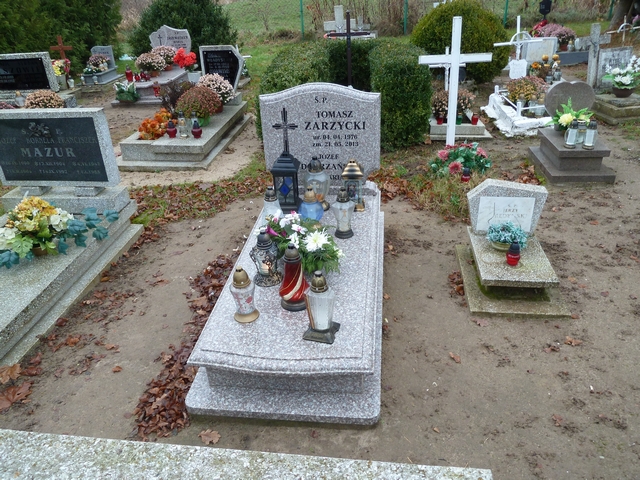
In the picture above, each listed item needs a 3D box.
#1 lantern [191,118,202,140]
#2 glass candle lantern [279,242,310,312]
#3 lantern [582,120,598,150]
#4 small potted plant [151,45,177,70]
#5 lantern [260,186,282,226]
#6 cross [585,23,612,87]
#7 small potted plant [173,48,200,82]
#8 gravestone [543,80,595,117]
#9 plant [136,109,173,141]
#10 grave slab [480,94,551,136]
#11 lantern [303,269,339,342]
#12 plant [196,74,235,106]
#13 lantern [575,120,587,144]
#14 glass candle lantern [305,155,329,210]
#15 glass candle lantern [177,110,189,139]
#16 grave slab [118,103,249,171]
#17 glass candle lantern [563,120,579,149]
[{"bbox_3d":[-1.269,-1.145,5.137,0.108,0.172,0.108,0,26,6],"label":"lantern"},{"bbox_3d":[-0.129,0.166,2.346,0.140,0.342,0.140,1,28,7],"label":"glass candle lantern"},{"bbox_3d":[2.180,-0.843,4.009,0.093,0.225,0.093,1,29,7],"label":"lantern"},{"bbox_3d":[-2.515,-2.933,8.101,0.440,0.330,0.420,1,29,7],"label":"small potted plant"},{"bbox_3d":[-0.295,-0.191,3.131,0.137,0.299,0.137,1,30,7],"label":"lantern"},{"bbox_3d":[3.420,-2.276,6.208,0.411,0.770,0.122,-8,28,1],"label":"cross"},{"bbox_3d":[-2.336,-3.041,8.800,0.460,0.560,0.420,0,26,6],"label":"small potted plant"},{"bbox_3d":[2.261,-1.218,4.558,0.446,0.452,0.093,1,30,7],"label":"gravestone"},{"bbox_3d":[-1.735,-1.216,5.280,0.320,0.240,0.320,0,26,6],"label":"plant"},{"bbox_3d":[2.537,-1.625,6.094,0.800,0.210,1.450,-7,26,10],"label":"grave slab"},{"bbox_3d":[0.004,0.271,2.169,0.132,0.327,0.132,7,29,17],"label":"lantern"},{"bbox_3d":[-1.278,-1.787,6.103,0.420,0.440,0.420,0,26,6],"label":"plant"},{"bbox_3d":[2.173,-0.893,4.138,0.073,0.188,0.073,1,29,7],"label":"lantern"},{"bbox_3d":[-0.019,-0.401,3.425,0.172,0.352,0.172,1,30,7],"label":"glass candle lantern"},{"bbox_3d":[-1.398,-1.178,5.088,0.098,0.254,0.098,1,30,7],"label":"glass candle lantern"},{"bbox_3d":[-1.472,-1.219,5.646,0.950,0.215,1.794,1,30,7],"label":"grave slab"},{"bbox_3d":[2.141,-0.904,4.236,0.115,0.235,0.115,0,26,6],"label":"glass candle lantern"}]

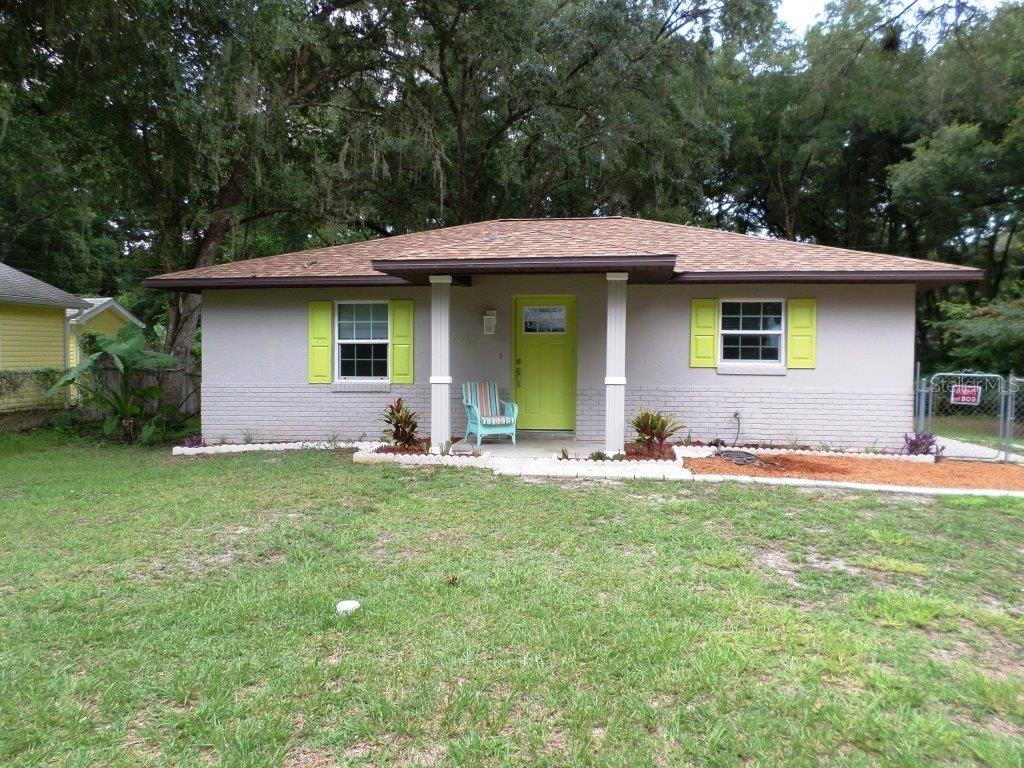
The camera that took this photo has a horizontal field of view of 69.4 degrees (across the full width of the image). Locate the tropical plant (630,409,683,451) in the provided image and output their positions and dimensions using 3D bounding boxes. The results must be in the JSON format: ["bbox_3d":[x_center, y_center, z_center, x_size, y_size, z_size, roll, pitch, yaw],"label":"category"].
[{"bbox_3d":[2.018,0.635,10.328,0.690,0.570,0.580,0,2,6],"label":"tropical plant"}]

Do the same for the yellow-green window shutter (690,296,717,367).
[{"bbox_3d":[2.855,-0.745,10.978,0.392,1.028,0.040,0,2,6],"label":"yellow-green window shutter"}]

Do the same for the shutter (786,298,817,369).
[{"bbox_3d":[4.241,-0.729,10.843,0.406,1.030,0.040,0,2,6],"label":"shutter"}]

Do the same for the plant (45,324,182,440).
[{"bbox_3d":[-6.621,-0.008,12.255,1.950,1.900,1.600,0,2,6],"label":"plant"}]

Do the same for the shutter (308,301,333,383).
[{"bbox_3d":[-2.985,-0.644,11.556,0.380,1.285,0.040,0,2,6],"label":"shutter"}]

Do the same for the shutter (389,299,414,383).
[{"bbox_3d":[-1.695,-0.645,11.429,0.378,1.302,0.040,0,2,6],"label":"shutter"}]

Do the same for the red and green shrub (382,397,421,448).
[{"bbox_3d":[-1.589,0.556,10.680,0.530,0.730,0.520,0,2,6],"label":"red and green shrub"}]

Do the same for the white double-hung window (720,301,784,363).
[{"bbox_3d":[3.555,-0.761,10.954,0.938,1.001,0.090,0,2,6],"label":"white double-hung window"}]

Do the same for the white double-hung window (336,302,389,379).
[{"bbox_3d":[-2.326,-0.658,11.536,0.860,1.296,0.090,0,2,6],"label":"white double-hung window"}]

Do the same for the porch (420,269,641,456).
[{"bbox_3d":[0.311,-0.312,10.393,2.706,2.438,1.791,0,2,6],"label":"porch"}]

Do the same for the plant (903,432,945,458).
[{"bbox_3d":[5.749,0.858,10.319,0.520,0.360,0.450,0,2,6],"label":"plant"}]

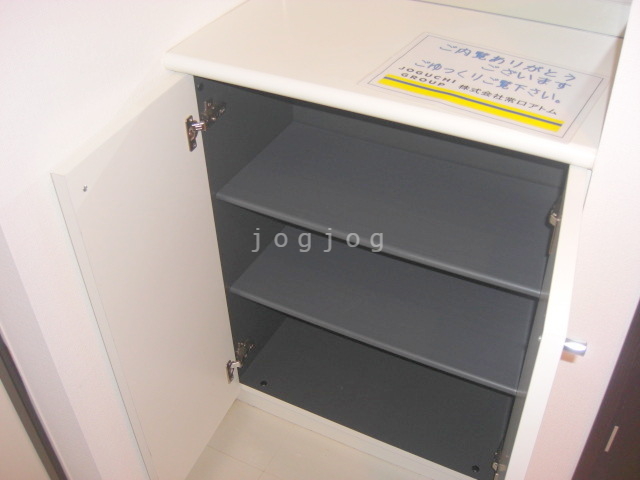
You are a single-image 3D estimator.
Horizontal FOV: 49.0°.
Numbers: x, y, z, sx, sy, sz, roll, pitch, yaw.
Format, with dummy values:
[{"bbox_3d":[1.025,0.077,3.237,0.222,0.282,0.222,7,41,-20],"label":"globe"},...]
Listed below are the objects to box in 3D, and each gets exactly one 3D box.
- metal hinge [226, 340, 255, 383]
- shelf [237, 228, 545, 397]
[{"bbox_3d":[-0.164,0.255,1.523,0.036,0.066,0.095,17,43,22],"label":"metal hinge"},{"bbox_3d":[0.155,0.114,1.515,0.628,0.020,0.302,17,43,22],"label":"shelf"}]

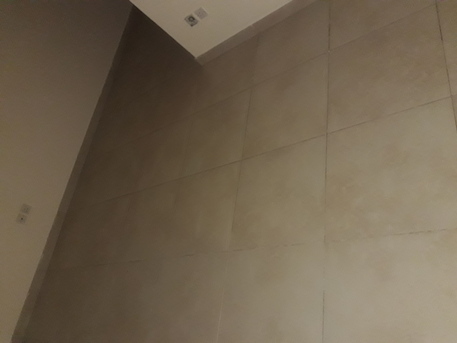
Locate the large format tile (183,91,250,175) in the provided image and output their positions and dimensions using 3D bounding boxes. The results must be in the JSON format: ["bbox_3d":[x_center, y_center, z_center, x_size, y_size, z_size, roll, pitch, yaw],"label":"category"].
[{"bbox_3d":[-0.091,-0.272,2.644,0.600,0.010,0.600,-16,54,40],"label":"large format tile"}]

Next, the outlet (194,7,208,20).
[{"bbox_3d":[-0.207,-1.210,2.747,0.086,0.086,0.010,-16,54,39],"label":"outlet"}]

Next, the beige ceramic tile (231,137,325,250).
[{"bbox_3d":[0.271,0.131,1.991,0.600,0.010,0.600,-16,54,40],"label":"beige ceramic tile"}]

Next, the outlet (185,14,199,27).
[{"bbox_3d":[-0.286,-1.187,2.815,0.086,0.086,0.010,-16,54,39],"label":"outlet"}]

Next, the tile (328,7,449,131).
[{"bbox_3d":[0.797,-0.526,1.878,0.600,0.010,0.600,-16,54,40],"label":"tile"}]

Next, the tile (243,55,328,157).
[{"bbox_3d":[0.353,-0.399,2.261,0.600,0.010,0.600,-16,54,40],"label":"tile"}]

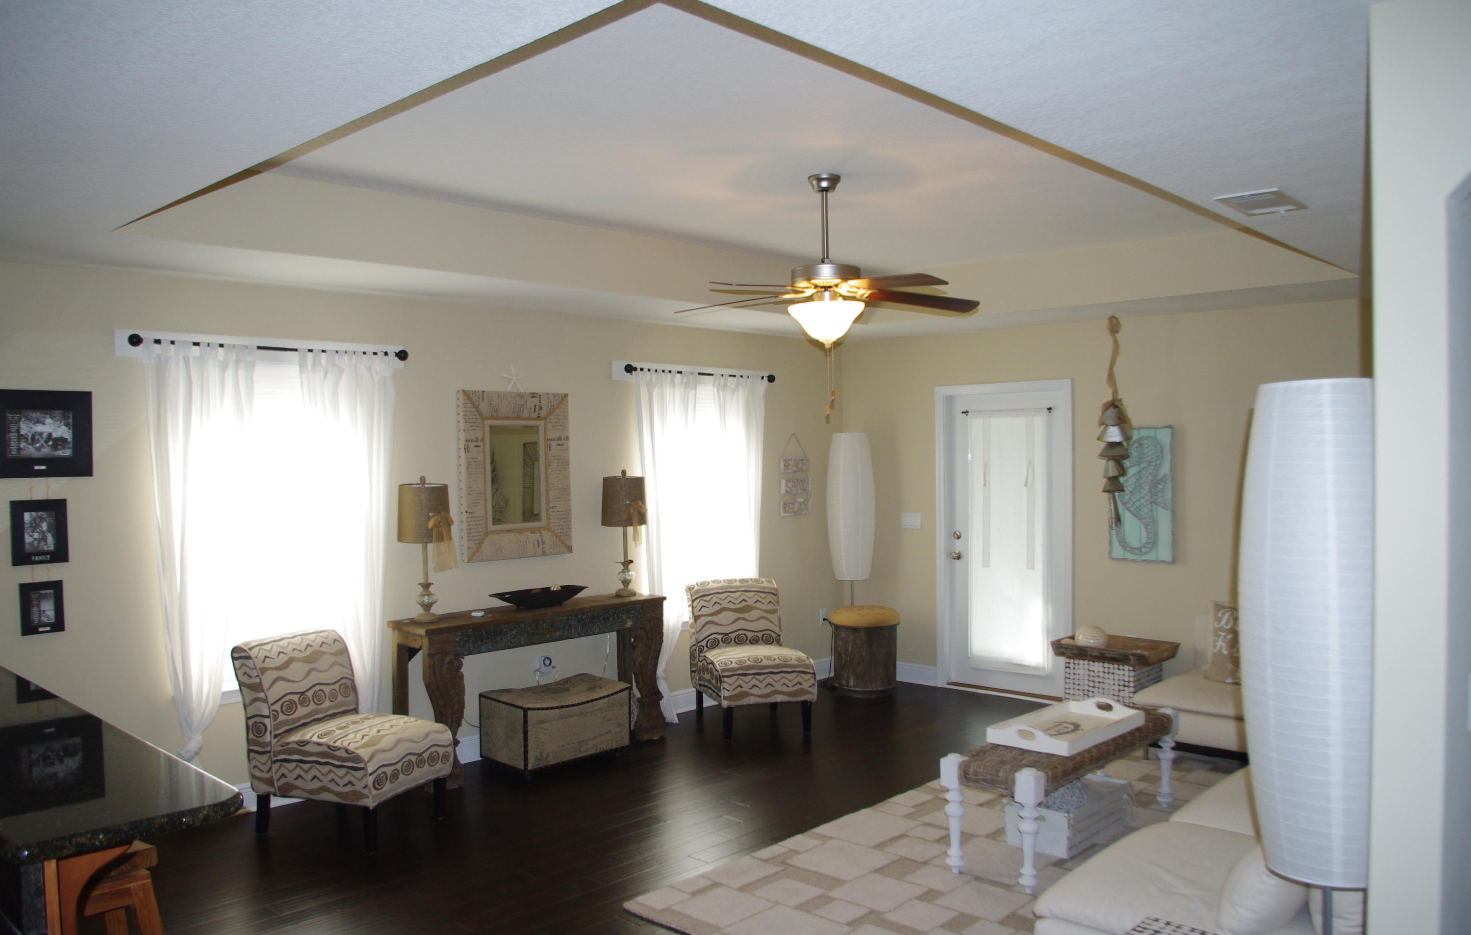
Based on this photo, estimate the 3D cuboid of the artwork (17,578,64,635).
[{"bbox_3d":[-2.803,0.567,4.454,0.022,0.208,0.152,1,2,45],"label":"artwork"}]

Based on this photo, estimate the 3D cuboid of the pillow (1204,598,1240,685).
[{"bbox_3d":[2.731,0.911,5.812,0.427,0.427,0.149,0,-10,43],"label":"pillow"}]

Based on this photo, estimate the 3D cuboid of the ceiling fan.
[{"bbox_3d":[0.355,-0.826,4.388,1.302,0.686,1.302,0,2,43],"label":"ceiling fan"}]

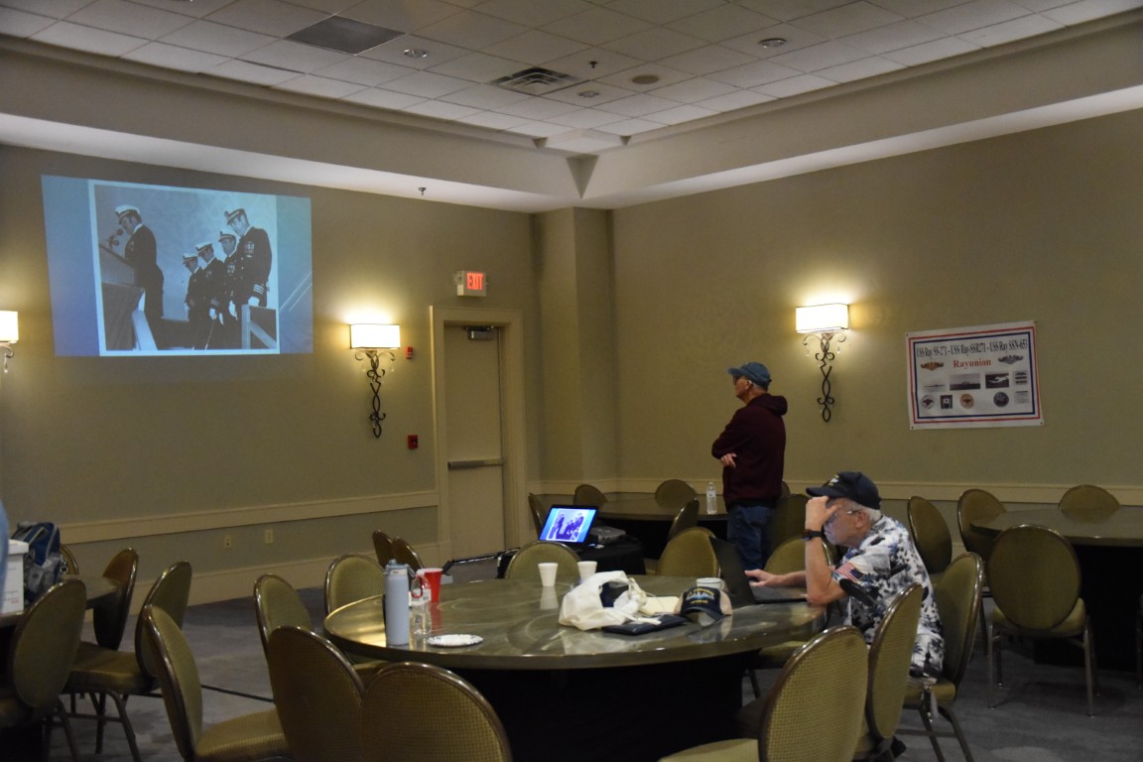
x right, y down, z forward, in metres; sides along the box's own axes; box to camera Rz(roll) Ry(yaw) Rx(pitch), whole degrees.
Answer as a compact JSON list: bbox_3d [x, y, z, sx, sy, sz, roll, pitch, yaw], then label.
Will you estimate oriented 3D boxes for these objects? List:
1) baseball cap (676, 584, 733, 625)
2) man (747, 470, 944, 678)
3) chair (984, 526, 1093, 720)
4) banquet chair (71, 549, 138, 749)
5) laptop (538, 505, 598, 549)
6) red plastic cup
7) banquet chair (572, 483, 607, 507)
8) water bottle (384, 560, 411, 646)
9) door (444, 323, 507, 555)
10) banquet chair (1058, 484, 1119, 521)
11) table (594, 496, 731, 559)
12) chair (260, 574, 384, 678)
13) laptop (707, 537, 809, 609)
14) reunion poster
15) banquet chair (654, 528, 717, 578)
[{"bbox_3d":[0.445,0.733,4.127,0.185,0.108,0.265,-3,-2,15],"label":"baseball cap"},{"bbox_3d":[1.065,0.958,4.693,0.760,1.230,0.560,-2,-2,-5],"label":"man"},{"bbox_3d":[2.294,1.114,6.055,0.455,0.875,0.550,-3,-2,26],"label":"chair"},{"bbox_3d":[-2.315,1.258,5.875,0.560,0.865,0.460,-1,-2,-38],"label":"banquet chair"},{"bbox_3d":[-0.096,0.806,6.811,0.365,0.225,0.365,-4,-2,44],"label":"laptop"},{"bbox_3d":[-0.536,0.782,4.735,0.095,0.120,0.095,-2,-2,-7],"label":"red plastic cup"},{"bbox_3d":[0.306,1.323,10.553,0.470,0.890,0.610,-1,-2,-37],"label":"banquet chair"},{"bbox_3d":[-0.554,0.702,3.935,0.080,0.268,0.077,-2,-1,-8],"label":"water bottle"},{"bbox_3d":[-0.979,0.619,12.533,0.060,2.390,0.840,-3,-2,44],"label":"door"},{"bbox_3d":[3.428,1.140,8.048,0.470,0.890,0.610,-2,-2,12],"label":"banquet chair"},{"bbox_3d":[1.028,1.289,9.145,1.800,0.750,1.800,-3,-2,44],"label":"table"},{"bbox_3d":[-0.919,1.202,4.815,0.610,0.890,0.470,-3,-2,17],"label":"chair"},{"bbox_3d":[0.714,0.703,4.663,0.295,0.220,0.325,-2,-1,-12],"label":"laptop"},{"bbox_3d":[3.438,-0.029,10.643,1.185,0.870,0.015,-4,-2,44],"label":"reunion poster"},{"bbox_3d":[0.453,1.152,5.899,0.460,0.865,0.560,-4,-2,42],"label":"banquet chair"}]

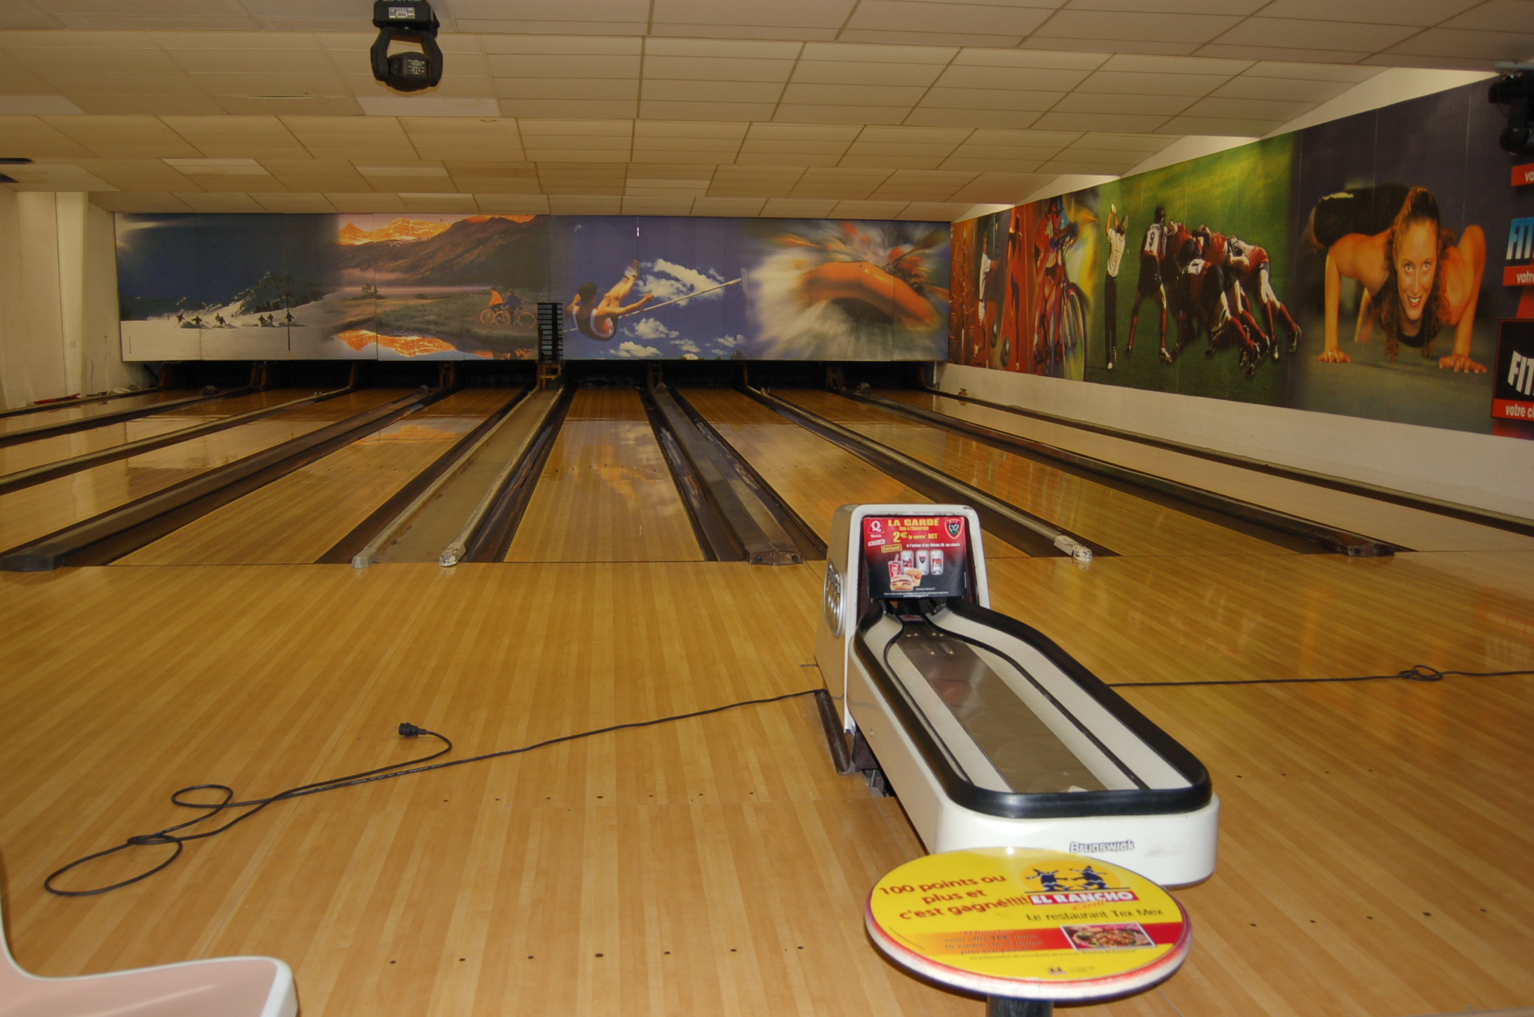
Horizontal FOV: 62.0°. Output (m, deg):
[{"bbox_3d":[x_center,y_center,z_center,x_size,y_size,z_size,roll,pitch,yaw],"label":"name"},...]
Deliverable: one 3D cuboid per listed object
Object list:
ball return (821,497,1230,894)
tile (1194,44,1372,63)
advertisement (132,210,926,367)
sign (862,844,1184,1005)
[{"bbox_3d":[0.483,0.445,3.287,0.510,0.790,2.030,0,8,-7],"label":"ball return"},{"bbox_3d":[3.537,-3.120,8.721,1.240,0.020,0.310,0,3,-7],"label":"tile"},{"bbox_3d":[-3.923,-3.943,23.035,14.780,2.650,0.060,0,8,-7],"label":"advertisement"},{"bbox_3d":[0.315,0.522,1.623,0.390,0.030,0.390,0,8,-7],"label":"sign"}]

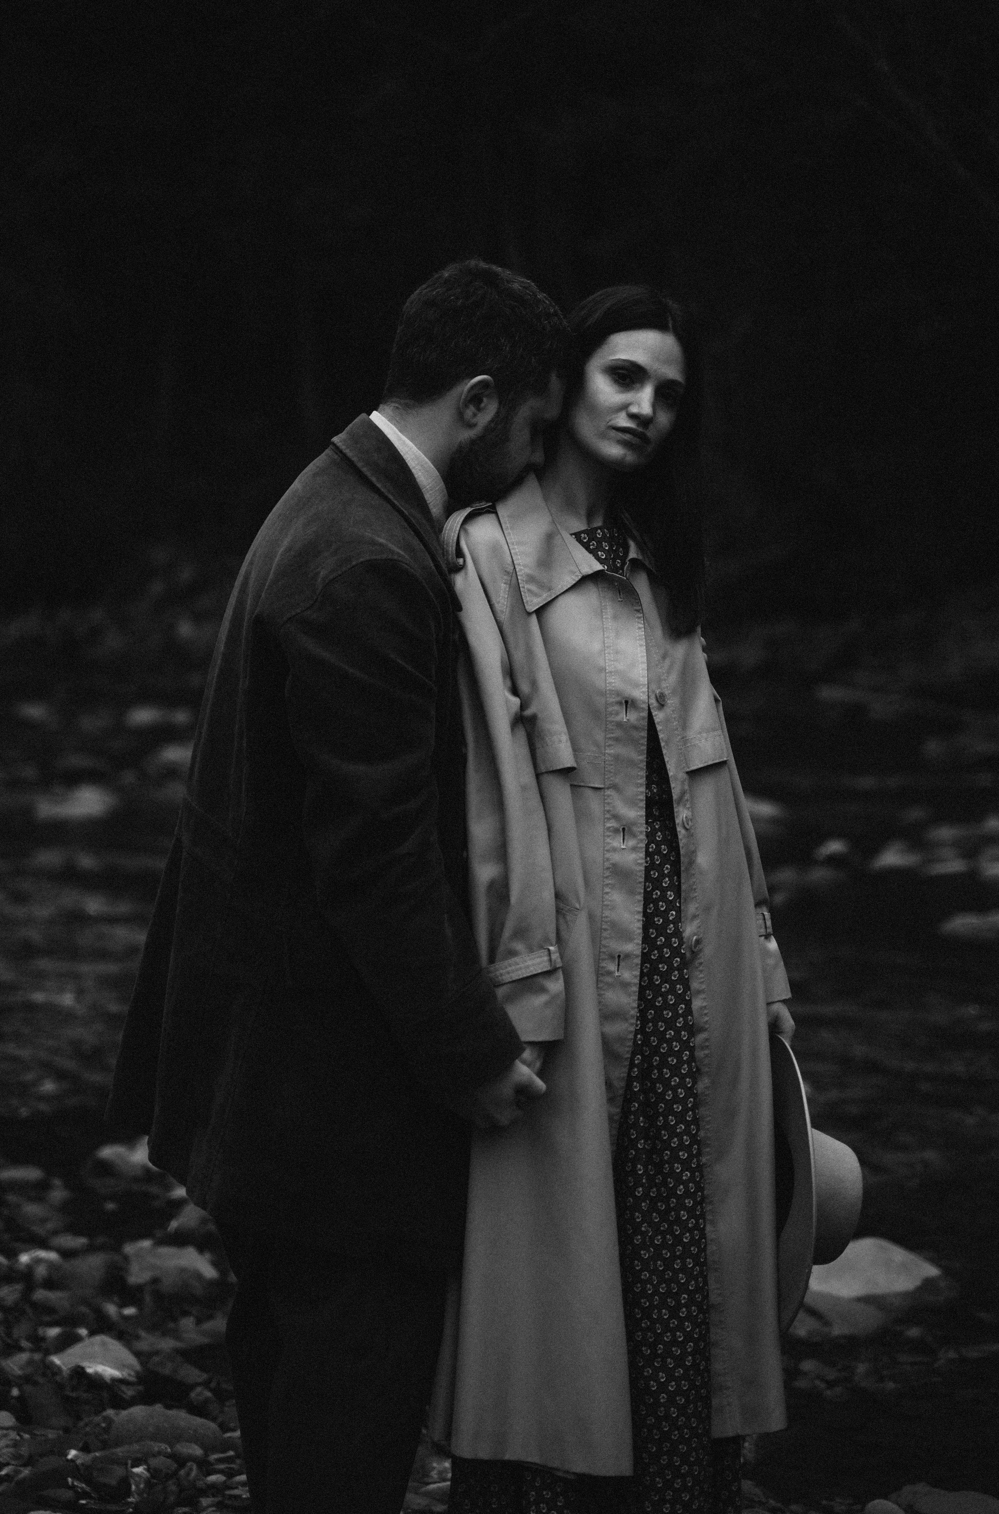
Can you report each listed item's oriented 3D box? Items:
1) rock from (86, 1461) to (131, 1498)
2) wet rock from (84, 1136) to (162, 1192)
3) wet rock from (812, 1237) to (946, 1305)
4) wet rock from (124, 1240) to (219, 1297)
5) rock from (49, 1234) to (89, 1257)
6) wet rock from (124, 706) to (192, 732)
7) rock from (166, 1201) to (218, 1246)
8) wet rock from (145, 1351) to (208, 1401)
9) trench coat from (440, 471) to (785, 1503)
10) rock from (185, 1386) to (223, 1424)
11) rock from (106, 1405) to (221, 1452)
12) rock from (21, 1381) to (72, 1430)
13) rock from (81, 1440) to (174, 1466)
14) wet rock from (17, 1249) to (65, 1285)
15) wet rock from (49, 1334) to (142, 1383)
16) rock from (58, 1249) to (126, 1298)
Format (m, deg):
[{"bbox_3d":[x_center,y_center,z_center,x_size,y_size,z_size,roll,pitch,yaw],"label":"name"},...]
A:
[{"bbox_3d":[-0.572,1.058,4.620,0.066,0.040,0.055,0,5,0],"label":"rock"},{"bbox_3d":[-0.812,0.884,6.850,0.180,0.090,0.140,0,5,0],"label":"wet rock"},{"bbox_3d":[0.668,0.926,5.650,0.260,0.120,0.190,0,4,0],"label":"wet rock"},{"bbox_3d":[-0.611,0.952,5.870,0.178,0.075,0.130,0,5,0],"label":"wet rock"},{"bbox_3d":[-0.816,0.928,5.980,0.079,0.038,0.060,0,4,0],"label":"rock"},{"bbox_3d":[-2.057,-0.232,19.000,0.440,0.140,0.320,0,5,0],"label":"wet rock"},{"bbox_3d":[-0.604,0.923,6.250,0.115,0.065,0.100,0,5,0],"label":"rock"},{"bbox_3d":[-0.526,1.006,5.130,0.108,0.058,0.090,0,5,0],"label":"wet rock"},{"bbox_3d":[0.140,0.266,4.000,0.480,1.230,0.370,-2,5,-27],"label":"trench coat"},{"bbox_3d":[-0.463,1.013,4.930,0.060,0.055,0.055,0,4,0],"label":"rock"},{"bbox_3d":[-0.511,1.031,4.830,0.182,0.080,0.135,0,4,0],"label":"rock"},{"bbox_3d":[-0.711,1.017,4.950,0.078,0.055,0.072,0,5,0],"label":"rock"},{"bbox_3d":[-0.562,1.051,4.760,0.132,0.030,0.060,0,5,0],"label":"rock"},{"bbox_3d":[-0.849,0.945,5.830,0.088,0.060,0.070,0,4,0],"label":"wet rock"},{"bbox_3d":[-0.663,0.988,5.170,0.152,0.075,0.110,0,4,0],"label":"wet rock"},{"bbox_3d":[-0.745,0.942,5.750,0.120,0.080,0.100,0,4,0],"label":"rock"}]

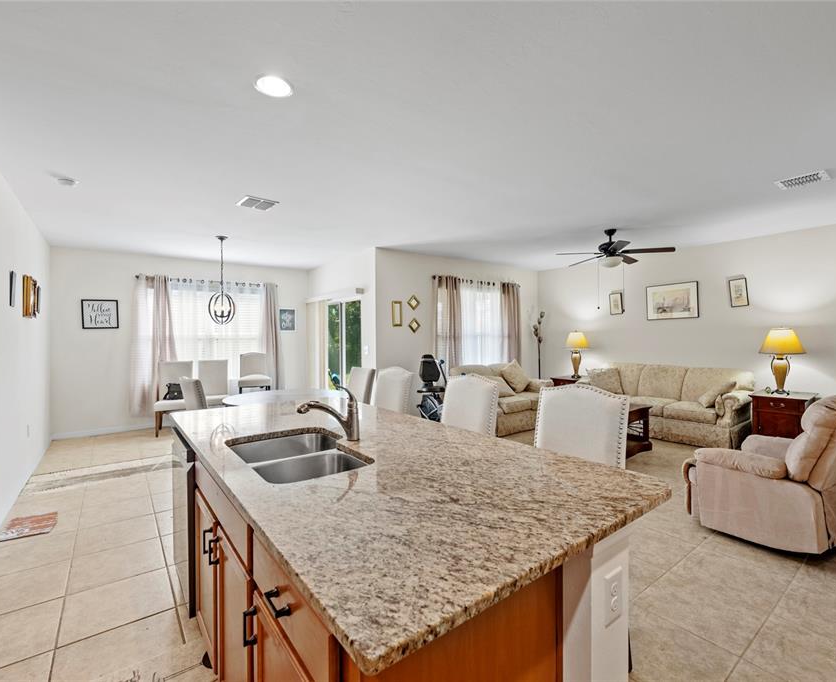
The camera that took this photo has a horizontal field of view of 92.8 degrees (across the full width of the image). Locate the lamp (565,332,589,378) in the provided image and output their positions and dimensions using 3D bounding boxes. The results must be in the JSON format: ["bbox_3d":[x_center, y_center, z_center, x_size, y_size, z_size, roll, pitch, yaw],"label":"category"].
[{"bbox_3d":[2.760,0.244,6.943,0.385,0.810,0.385,0,0,-38],"label":"lamp"}]

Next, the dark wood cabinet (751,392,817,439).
[{"bbox_3d":[4.221,0.977,4.583,0.590,0.685,0.510,0,0,-37],"label":"dark wood cabinet"}]

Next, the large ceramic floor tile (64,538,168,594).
[{"bbox_3d":[-1.846,1.371,2.457,0.455,0.010,0.457,-1,1,-37],"label":"large ceramic floor tile"}]

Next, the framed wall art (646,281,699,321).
[{"bbox_3d":[3.699,-0.574,5.807,0.030,0.515,0.680,0,0,-37],"label":"framed wall art"}]

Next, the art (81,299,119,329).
[{"bbox_3d":[-4.515,-0.380,5.671,0.410,0.410,0.025,-1,1,-37],"label":"art"}]

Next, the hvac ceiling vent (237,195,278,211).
[{"bbox_3d":[-1.512,-1.279,3.751,0.300,0.025,0.320,0,0,-37],"label":"hvac ceiling vent"}]

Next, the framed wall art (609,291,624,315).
[{"bbox_3d":[3.158,-0.587,6.339,0.025,0.345,0.190,-1,1,-37],"label":"framed wall art"}]

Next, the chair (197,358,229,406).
[{"bbox_3d":[-3.254,0.849,6.351,0.460,1.030,0.620,0,0,-32],"label":"chair"}]

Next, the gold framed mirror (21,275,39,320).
[{"bbox_3d":[-3.897,-0.430,4.007,0.035,0.410,0.500,0,0,-37],"label":"gold framed mirror"}]

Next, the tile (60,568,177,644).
[{"bbox_3d":[-1.562,1.365,2.081,0.457,0.012,0.457,0,0,-38],"label":"tile"}]

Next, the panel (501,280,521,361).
[{"bbox_3d":[1.653,0.050,7.044,0.510,2.120,0.100,0,0,-37],"label":"panel"}]

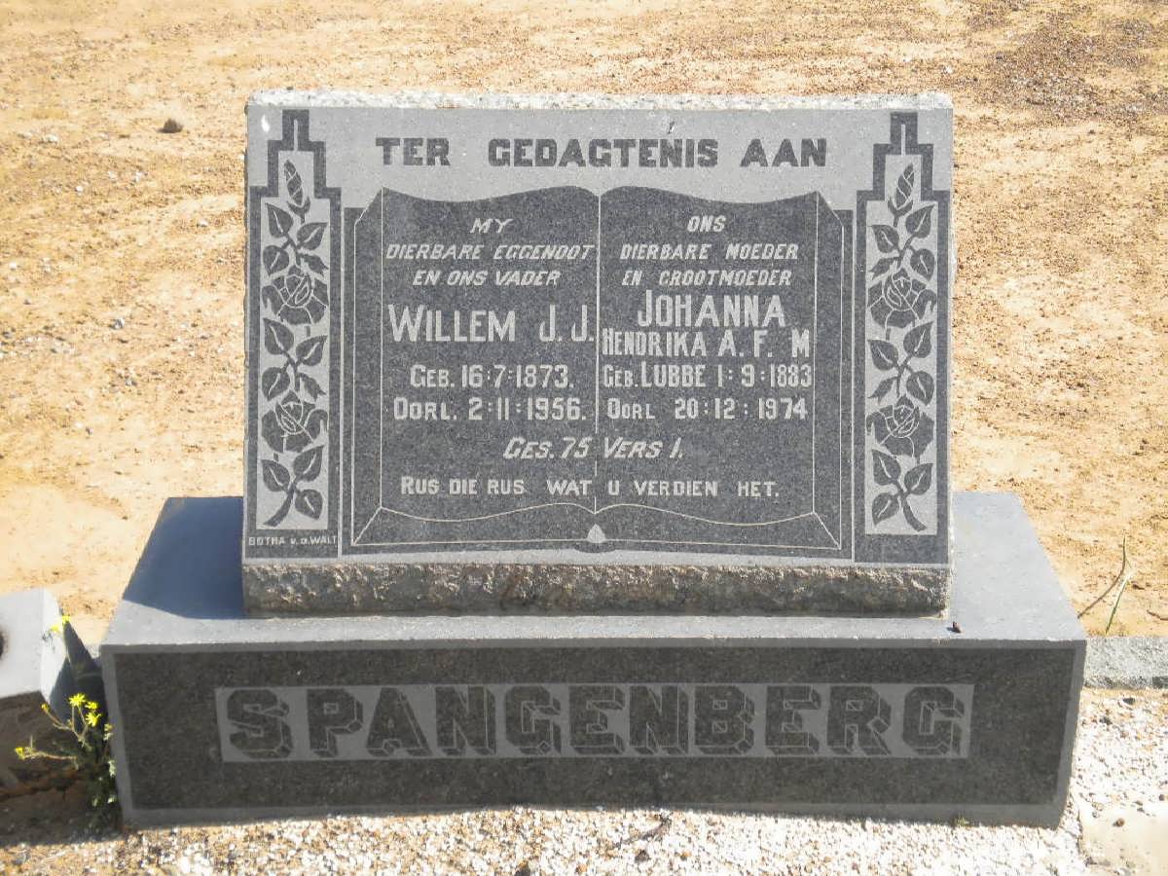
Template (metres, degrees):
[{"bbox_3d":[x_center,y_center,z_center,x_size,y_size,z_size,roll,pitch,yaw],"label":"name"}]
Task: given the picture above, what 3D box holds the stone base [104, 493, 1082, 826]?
[{"bbox_3d":[0.010,0.276,2.252,1.140,0.264,0.372,0,25,0],"label":"stone base"}]

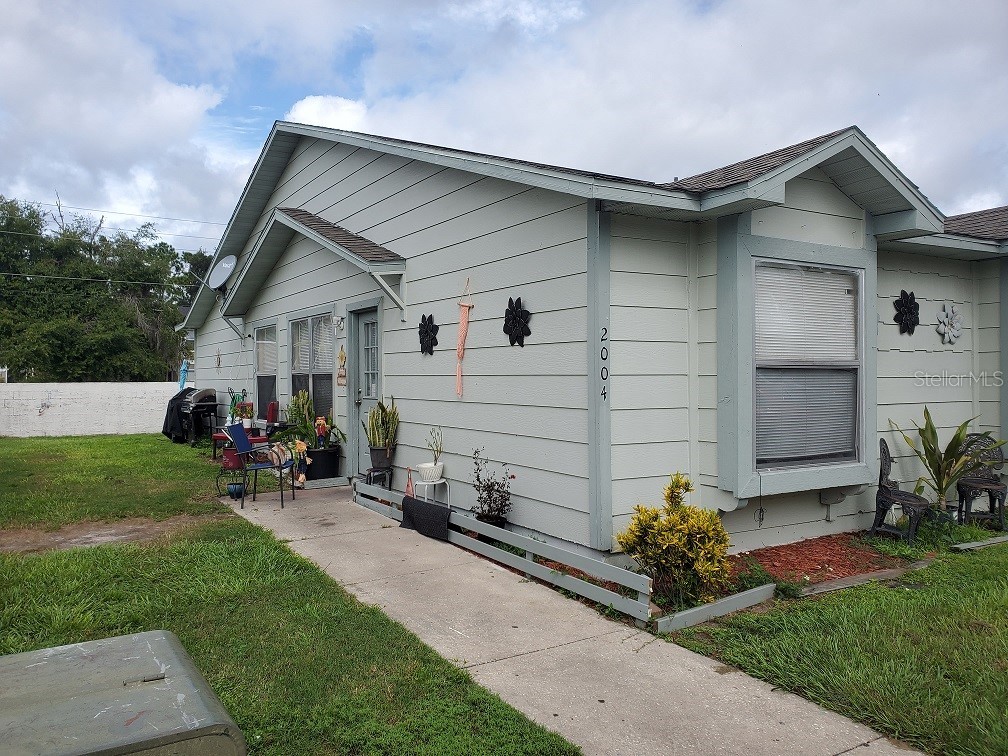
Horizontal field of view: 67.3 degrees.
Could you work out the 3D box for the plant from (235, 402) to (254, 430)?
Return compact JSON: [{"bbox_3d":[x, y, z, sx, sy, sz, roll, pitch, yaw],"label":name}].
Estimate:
[{"bbox_3d":[-4.300,0.635,12.500,0.290,0.450,0.290,-1,0,-32],"label":"plant"}]

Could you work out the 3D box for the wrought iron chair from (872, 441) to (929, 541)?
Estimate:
[{"bbox_3d":[3.490,1.000,6.730,0.430,0.840,0.440,-1,1,-45],"label":"wrought iron chair"}]

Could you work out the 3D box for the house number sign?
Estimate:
[{"bbox_3d":[0.724,-0.098,5.397,0.073,0.525,0.020,-1,0,-32],"label":"house number sign"}]

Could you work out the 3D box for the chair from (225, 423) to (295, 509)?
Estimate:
[{"bbox_3d":[-2.670,0.965,8.420,0.630,0.870,0.570,0,0,-3],"label":"chair"}]

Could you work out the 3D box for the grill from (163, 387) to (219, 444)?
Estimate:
[{"bbox_3d":[-6.607,0.787,15.920,0.680,1.180,1.300,-1,0,-32],"label":"grill"}]

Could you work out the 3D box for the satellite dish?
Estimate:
[{"bbox_3d":[-5.224,-1.951,14.000,0.680,0.640,0.250,0,-20,29],"label":"satellite dish"}]

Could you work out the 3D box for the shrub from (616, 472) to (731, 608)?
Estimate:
[{"bbox_3d":[1.094,1.030,4.860,0.670,0.820,0.650,0,0,0],"label":"shrub"}]

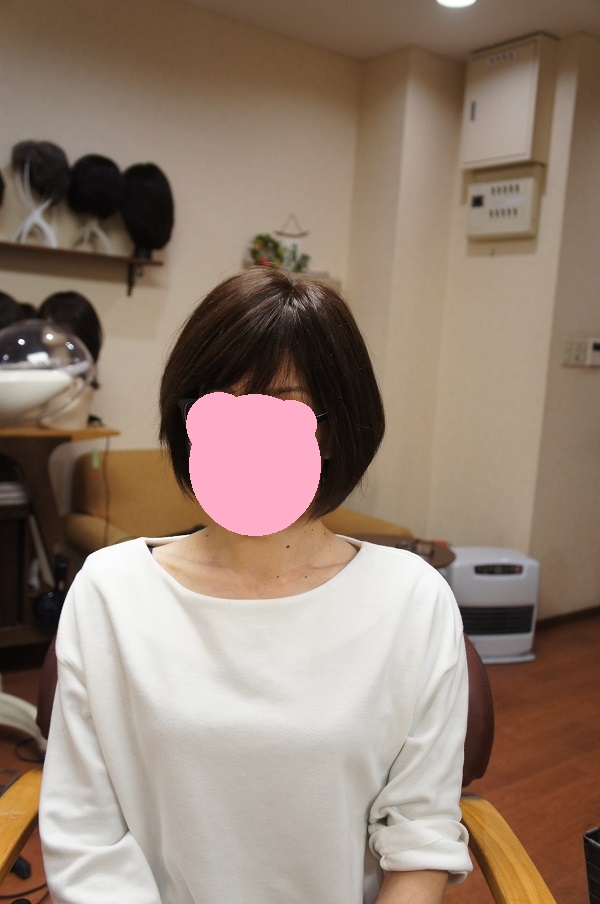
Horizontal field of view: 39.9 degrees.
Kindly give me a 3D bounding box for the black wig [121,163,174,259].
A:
[{"bbox_3d":[-0.604,-0.957,3.278,0.190,0.360,0.210,8,9,30],"label":"black wig"}]

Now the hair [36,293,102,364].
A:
[{"bbox_3d":[-0.846,-0.452,3.050,0.200,0.280,0.230,9,10,35],"label":"hair"}]

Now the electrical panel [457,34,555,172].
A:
[{"bbox_3d":[0.927,-1.534,3.688,0.125,0.510,0.395,-3,10,-37],"label":"electrical panel"}]

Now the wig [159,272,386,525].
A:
[{"bbox_3d":[-0.028,-0.059,0.855,0.220,0.260,0.250,6,8,16],"label":"wig"}]

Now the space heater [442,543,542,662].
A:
[{"bbox_3d":[0.808,0.653,3.625,0.385,0.433,0.300,2,8,-11],"label":"space heater"}]

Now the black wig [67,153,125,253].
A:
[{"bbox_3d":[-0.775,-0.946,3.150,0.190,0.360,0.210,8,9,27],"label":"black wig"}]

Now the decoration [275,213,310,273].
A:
[{"bbox_3d":[-0.034,-0.962,3.816,0.200,0.265,0.070,-3,10,-37],"label":"decoration"}]

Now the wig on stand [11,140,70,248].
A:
[{"bbox_3d":[-0.949,-0.946,3.016,0.190,0.380,0.220,9,10,33],"label":"wig on stand"}]

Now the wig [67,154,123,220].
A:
[{"bbox_3d":[-0.779,-1.002,3.136,0.190,0.245,0.210,8,9,27],"label":"wig"}]

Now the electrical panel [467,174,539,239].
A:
[{"bbox_3d":[0.924,-1.104,3.752,0.085,0.235,0.370,-3,10,-37],"label":"electrical panel"}]

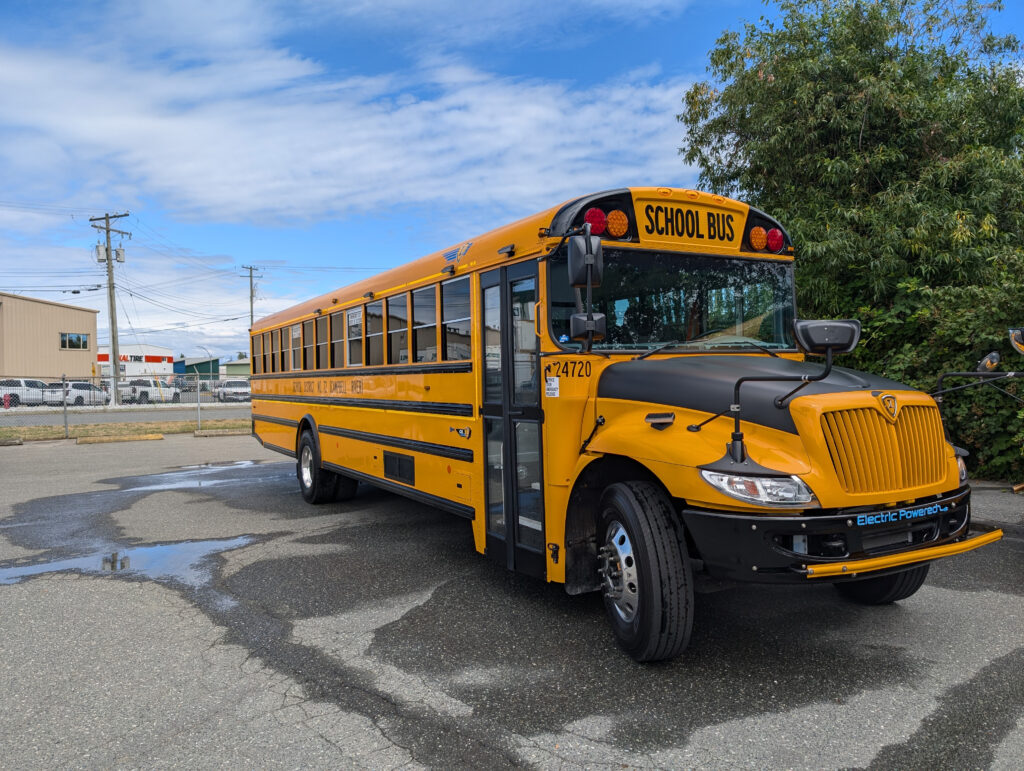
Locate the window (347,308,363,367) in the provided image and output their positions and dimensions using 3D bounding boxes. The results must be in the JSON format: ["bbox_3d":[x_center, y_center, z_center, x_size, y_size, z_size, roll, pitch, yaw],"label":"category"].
[{"bbox_3d":[-1.807,-0.552,8.251,0.060,0.680,0.590,-2,1,-31],"label":"window"}]

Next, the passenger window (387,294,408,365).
[{"bbox_3d":[-1.052,-0.509,6.574,0.050,0.640,0.510,-2,1,-31],"label":"passenger window"}]

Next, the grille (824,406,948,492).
[{"bbox_3d":[2.129,0.357,3.988,1.070,0.470,0.160,-2,1,-31],"label":"grille"}]

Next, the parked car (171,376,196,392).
[{"bbox_3d":[-41.456,-0.127,90.000,1.900,1.850,4.700,-1,1,-6],"label":"parked car"}]

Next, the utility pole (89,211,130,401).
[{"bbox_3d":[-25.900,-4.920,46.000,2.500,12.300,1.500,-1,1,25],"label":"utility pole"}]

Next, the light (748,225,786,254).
[{"bbox_3d":[2.035,-1.157,5.680,0.380,0.200,0.100,-2,1,-31],"label":"light"}]

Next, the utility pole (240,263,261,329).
[{"bbox_3d":[-28.500,-6.140,78.000,2.400,14.000,1.400,-2,1,-18],"label":"utility pole"}]

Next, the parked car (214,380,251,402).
[{"bbox_3d":[-20.950,0.580,53.500,2.000,1.900,5.400,-2,1,-27],"label":"parked car"}]

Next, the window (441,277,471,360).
[{"bbox_3d":[-0.432,-0.511,5.558,0.050,0.640,0.510,-2,1,-31],"label":"window"}]

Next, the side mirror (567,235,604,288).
[{"bbox_3d":[0.407,-0.702,3.990,0.210,0.290,0.110,-1,1,-3],"label":"side mirror"}]

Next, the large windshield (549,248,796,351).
[{"bbox_3d":[1.259,-0.585,5.069,2.200,0.690,0.160,-2,-4,-31],"label":"large windshield"}]

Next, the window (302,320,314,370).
[{"bbox_3d":[-2.833,-0.562,9.971,0.060,0.690,0.590,-2,1,-31],"label":"window"}]

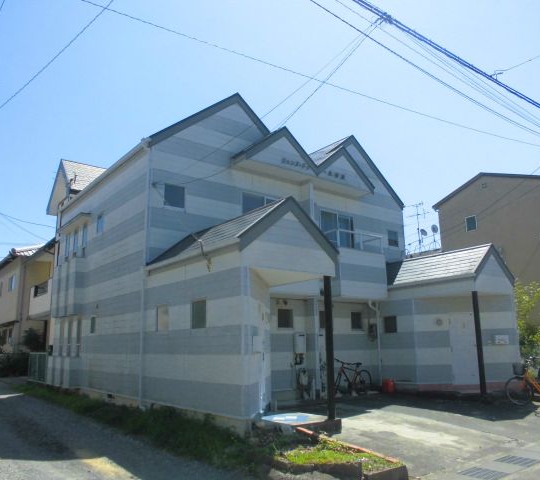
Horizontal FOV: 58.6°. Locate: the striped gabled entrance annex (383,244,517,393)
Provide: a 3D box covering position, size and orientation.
[{"bbox_3d":[4.942,2.304,13.925,2.200,3.850,3.500,9,-16,-38],"label":"striped gabled entrance annex"}]

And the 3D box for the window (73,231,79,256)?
[{"bbox_3d":[-6.088,0.084,15.066,0.100,0.800,0.430,9,-15,-37],"label":"window"}]

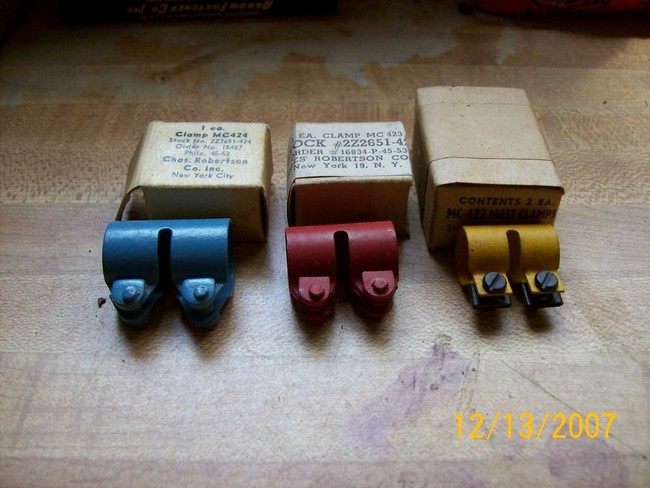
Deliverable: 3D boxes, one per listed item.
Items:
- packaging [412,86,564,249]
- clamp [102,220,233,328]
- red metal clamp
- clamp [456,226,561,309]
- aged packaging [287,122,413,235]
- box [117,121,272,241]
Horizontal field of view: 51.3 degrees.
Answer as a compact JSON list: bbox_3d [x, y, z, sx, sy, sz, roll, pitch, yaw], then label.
[{"bbox_3d":[0.061,-0.032,0.267,0.044,0.028,0.068,0,42,1],"label":"packaging"},{"bbox_3d":[-0.051,0.008,0.226,0.040,0.025,0.036,-1,42,0],"label":"clamp"},{"bbox_3d":[0.006,0.008,0.227,0.035,0.024,0.034,-3,42,-2],"label":"red metal clamp"},{"bbox_3d":[0.062,0.007,0.229,0.031,0.021,0.030,-1,42,0],"label":"clamp"},{"bbox_3d":[0.009,-0.025,0.261,0.044,0.028,0.037,-1,42,0],"label":"aged packaging"},{"bbox_3d":[-0.048,-0.025,0.263,0.053,0.025,0.043,-1,42,0],"label":"box"}]

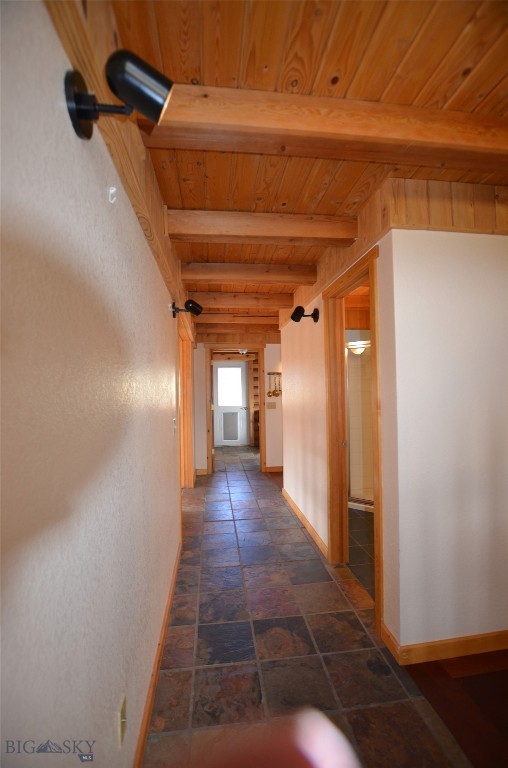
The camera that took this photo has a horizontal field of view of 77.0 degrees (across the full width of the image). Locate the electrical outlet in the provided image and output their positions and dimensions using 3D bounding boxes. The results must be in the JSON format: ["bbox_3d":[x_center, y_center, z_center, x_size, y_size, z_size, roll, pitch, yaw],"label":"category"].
[{"bbox_3d":[-0.403,1.048,0.992,0.011,0.109,0.069,-1,-1,-7],"label":"electrical outlet"}]

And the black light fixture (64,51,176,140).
[{"bbox_3d":[-0.283,-0.630,0.710,0.218,0.153,0.128,-1,-1,-7],"label":"black light fixture"}]

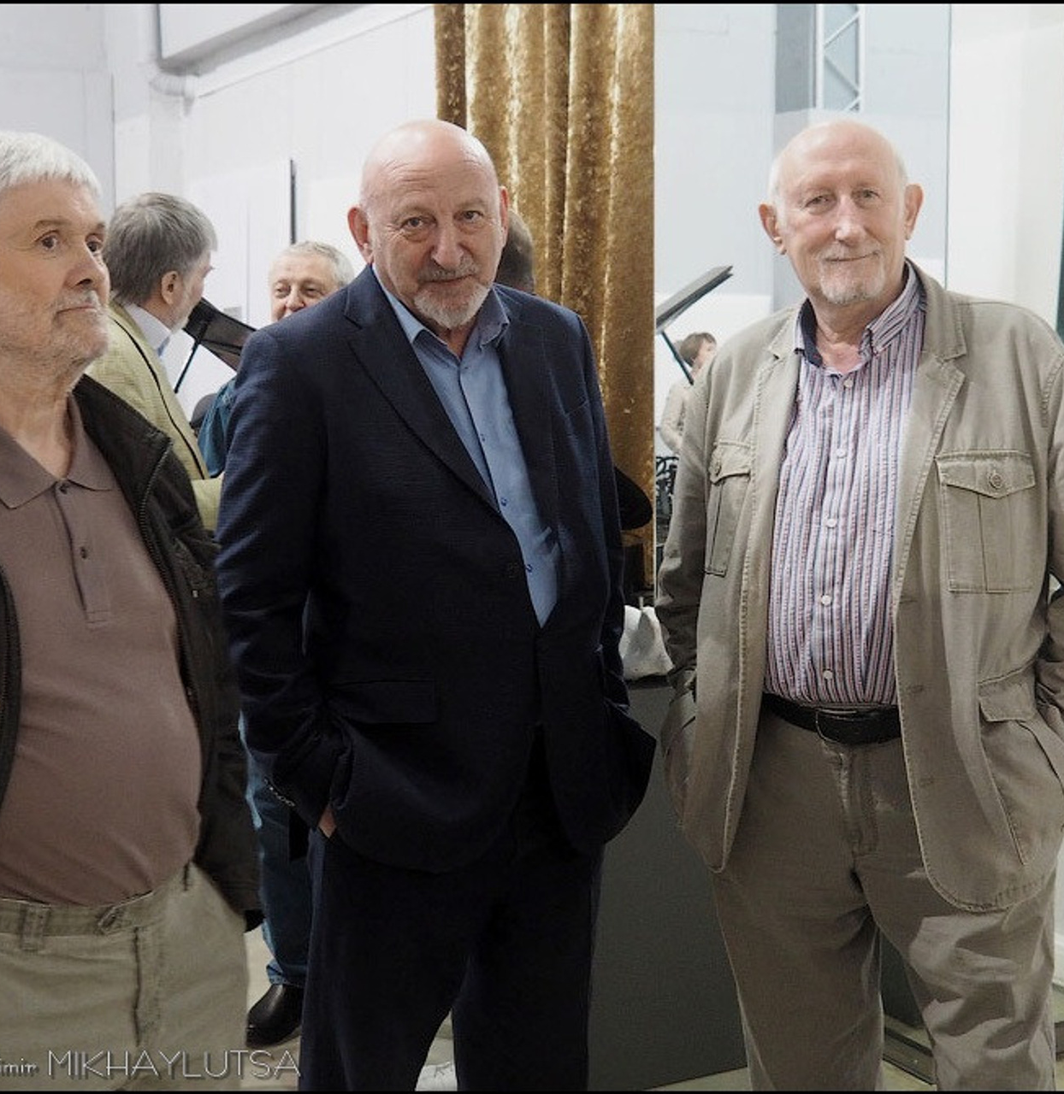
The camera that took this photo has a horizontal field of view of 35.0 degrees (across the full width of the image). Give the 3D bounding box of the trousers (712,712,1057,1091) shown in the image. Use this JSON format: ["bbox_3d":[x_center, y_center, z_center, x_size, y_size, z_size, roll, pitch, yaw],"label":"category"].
[{"bbox_3d":[0.470,0.685,2.230,0.450,1.040,0.320,2,6,21],"label":"trousers"}]

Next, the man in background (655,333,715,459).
[{"bbox_3d":[1.000,-0.480,10.380,0.360,1.660,0.480,4,7,38],"label":"man in background"}]

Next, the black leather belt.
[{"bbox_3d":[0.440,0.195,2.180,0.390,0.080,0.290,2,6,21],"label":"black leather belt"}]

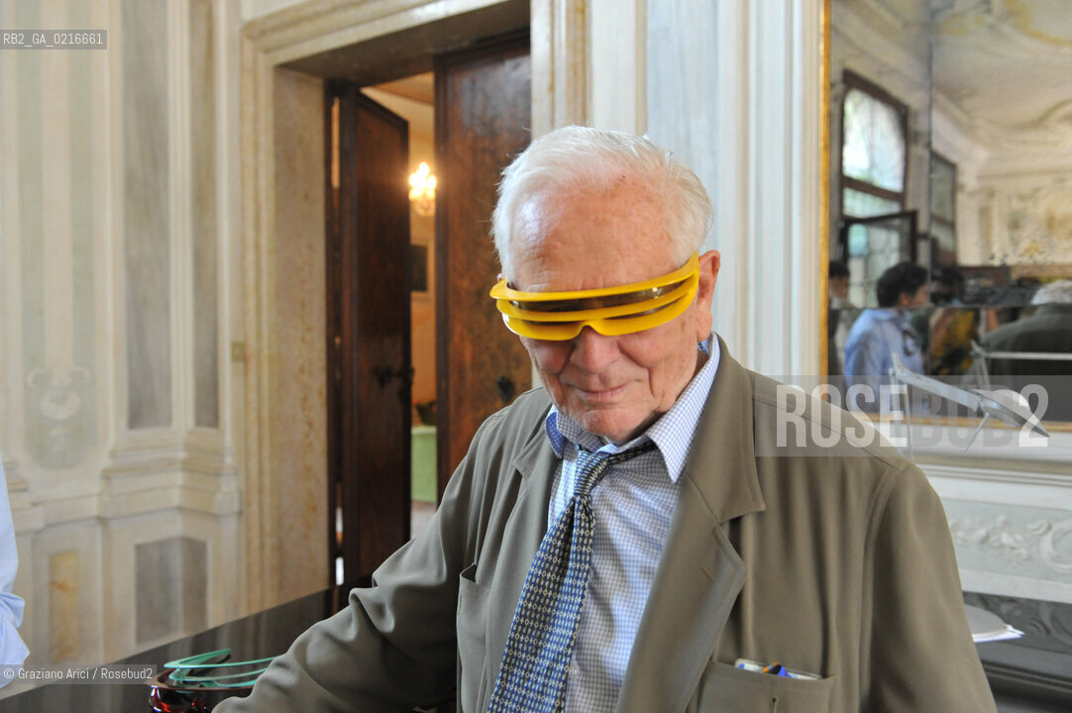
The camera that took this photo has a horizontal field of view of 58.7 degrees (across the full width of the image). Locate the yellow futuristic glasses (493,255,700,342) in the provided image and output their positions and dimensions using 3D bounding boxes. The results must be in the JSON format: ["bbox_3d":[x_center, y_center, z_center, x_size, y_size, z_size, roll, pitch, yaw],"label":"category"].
[{"bbox_3d":[0.055,-0.054,0.787,0.160,0.045,0.145,-6,17,14],"label":"yellow futuristic glasses"}]

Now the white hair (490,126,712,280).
[{"bbox_3d":[0.058,-0.113,0.826,0.175,0.165,0.185,-6,17,14],"label":"white hair"}]

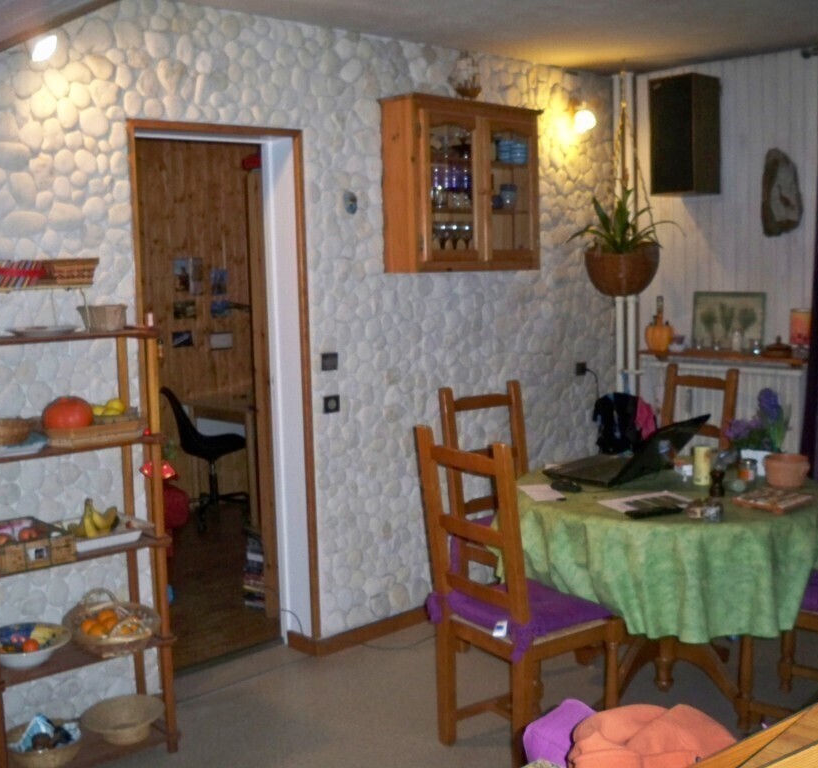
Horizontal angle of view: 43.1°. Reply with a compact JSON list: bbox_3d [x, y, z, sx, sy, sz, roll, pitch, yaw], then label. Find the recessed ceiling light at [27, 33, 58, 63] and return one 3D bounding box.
[{"bbox_3d":[-1.118,-1.026,3.158,0.095,0.080,0.095,-7,8,-41],"label":"recessed ceiling light"}]

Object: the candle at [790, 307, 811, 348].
[{"bbox_3d":[1.649,-0.238,4.356,0.095,0.155,0.095,-7,9,-41],"label":"candle"}]

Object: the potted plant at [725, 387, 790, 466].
[{"bbox_3d":[1.168,0.159,3.470,0.210,0.305,0.170,1,7,19],"label":"potted plant"}]

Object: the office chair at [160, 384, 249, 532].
[{"bbox_3d":[-1.209,0.426,6.147,0.500,0.800,0.500,-3,7,-10],"label":"office chair"}]

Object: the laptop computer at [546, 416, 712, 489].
[{"bbox_3d":[0.804,0.235,3.837,0.455,0.225,0.405,4,9,42],"label":"laptop computer"}]

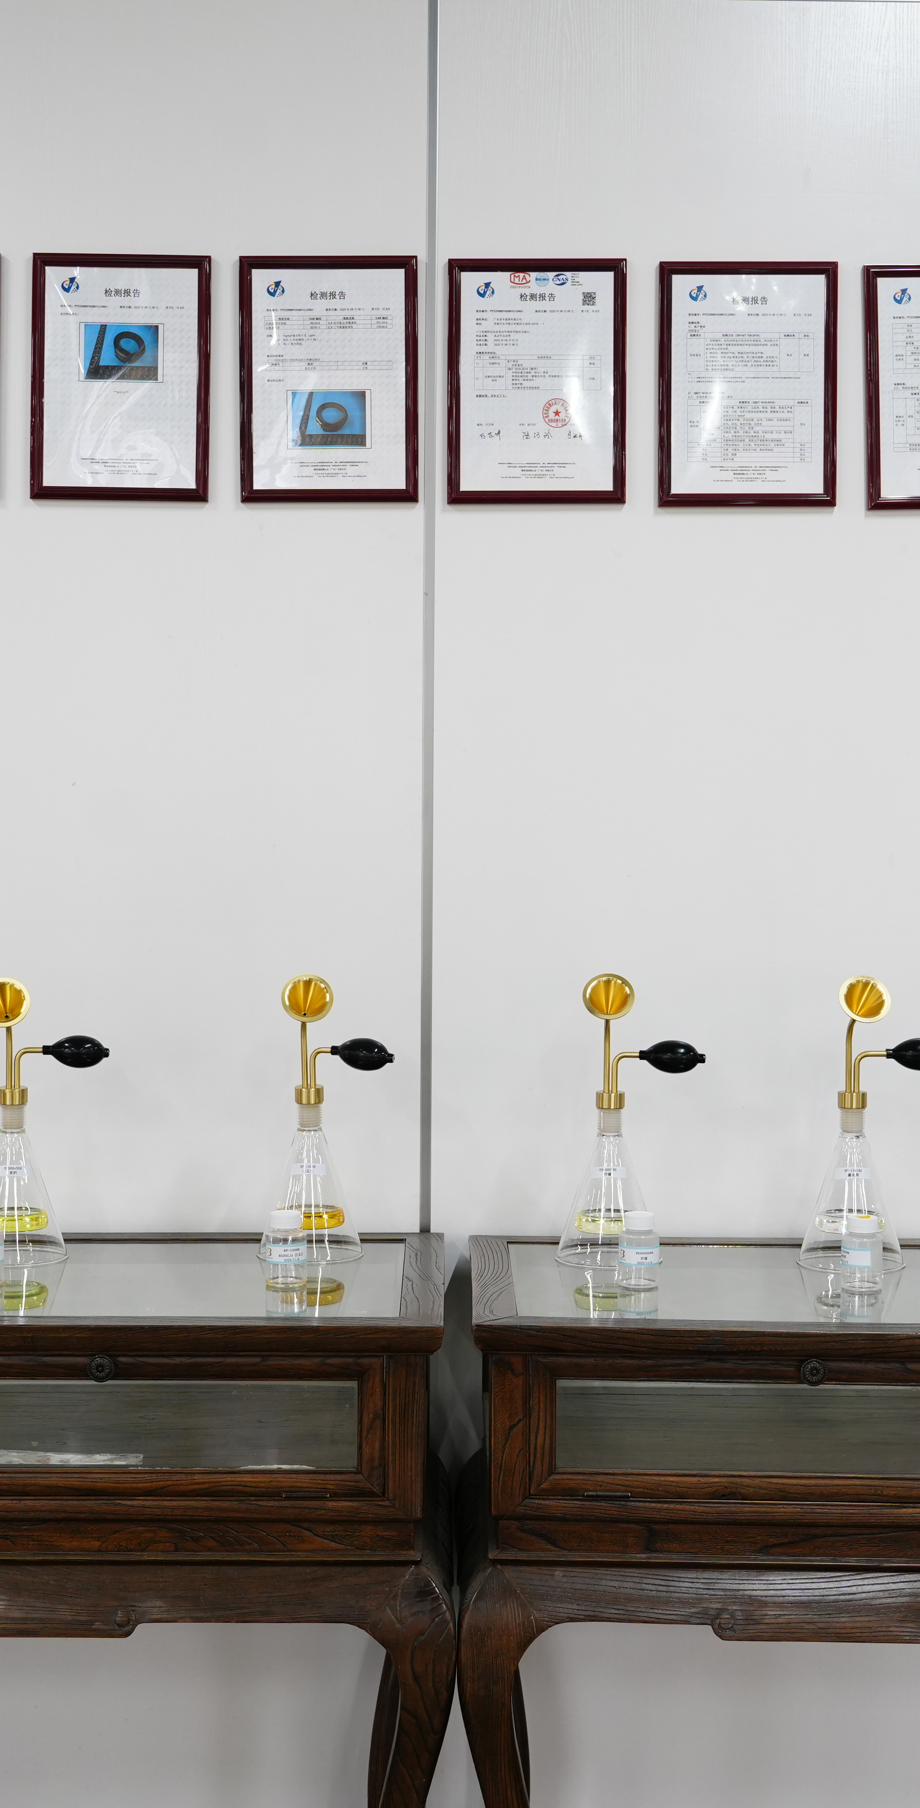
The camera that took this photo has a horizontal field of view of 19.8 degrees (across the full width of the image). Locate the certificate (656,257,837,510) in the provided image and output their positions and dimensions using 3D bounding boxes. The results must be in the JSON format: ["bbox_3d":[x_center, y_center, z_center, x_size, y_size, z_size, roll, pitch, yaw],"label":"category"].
[{"bbox_3d":[0.388,-0.697,3.547,0.240,0.327,0.020,0,2,-1],"label":"certificate"}]

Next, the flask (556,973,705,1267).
[{"bbox_3d":[0.223,0.278,3.443,0.194,0.377,0.151,0,2,-1],"label":"flask"}]

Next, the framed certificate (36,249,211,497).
[{"bbox_3d":[-0.454,-0.705,3.538,0.240,0.327,0.020,1,2,-1],"label":"framed certificate"}]

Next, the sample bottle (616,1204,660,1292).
[{"bbox_3d":[0.215,0.412,3.139,0.048,0.087,0.048,0,2,0],"label":"sample bottle"}]

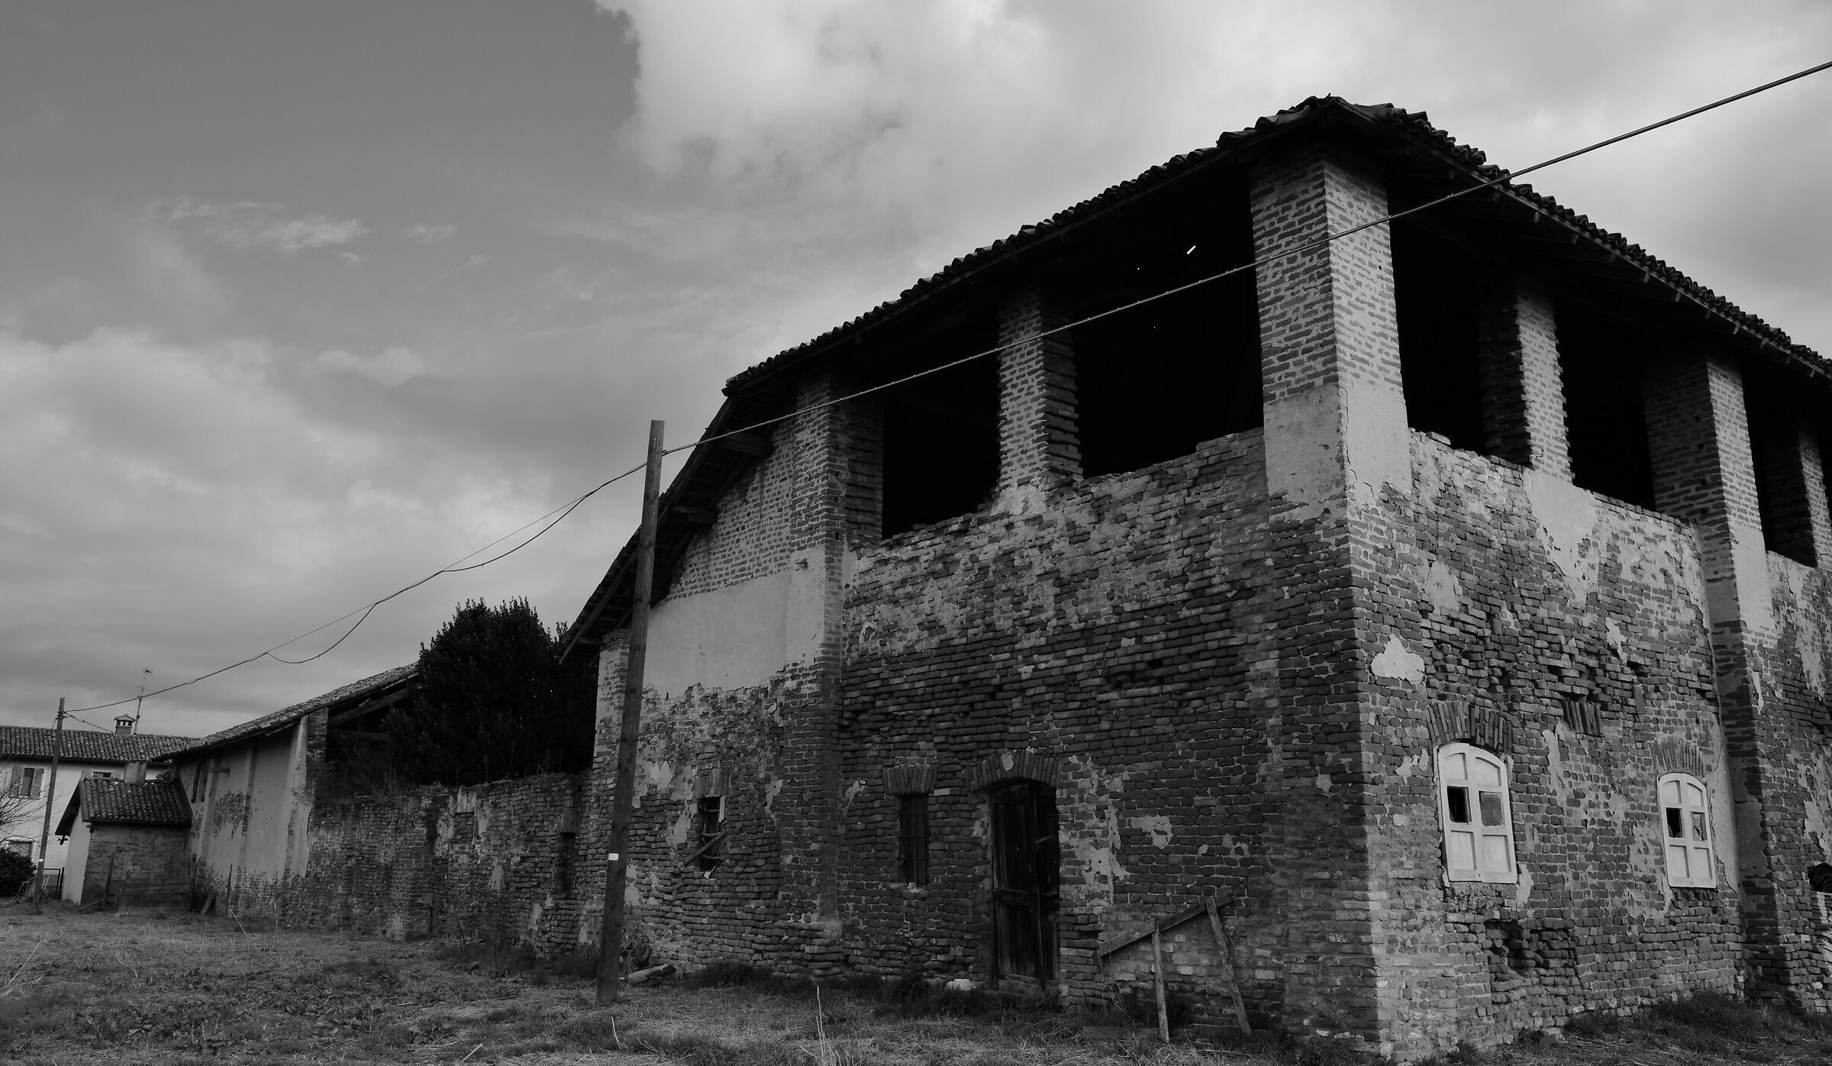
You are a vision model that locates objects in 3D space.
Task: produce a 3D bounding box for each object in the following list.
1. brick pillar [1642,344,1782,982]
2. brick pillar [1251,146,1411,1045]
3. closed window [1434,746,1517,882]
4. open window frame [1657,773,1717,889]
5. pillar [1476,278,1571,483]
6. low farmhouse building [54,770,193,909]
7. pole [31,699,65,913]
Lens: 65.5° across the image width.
[{"bbox_3d":[8.785,1.336,15.423,0.880,6.720,0.700,11,-17,-37],"label":"brick pillar"},{"bbox_3d":[3.393,0.348,11.283,0.880,6.930,0.750,11,-17,-37],"label":"brick pillar"},{"bbox_3d":[4.625,2.317,11.789,1.063,1.135,0.100,11,-17,-37],"label":"closed window"},{"bbox_3d":[8.042,3.103,14.917,1.106,1.183,0.091,12,-18,-38],"label":"open window frame"},{"bbox_3d":[6.274,-1.539,14.792,0.840,2.030,0.476,12,-18,-38],"label":"pillar"},{"bbox_3d":[-20.834,8.119,37.446,2.555,3.325,3.360,12,-18,-38],"label":"low farmhouse building"},{"bbox_3d":[-22.028,6.866,36.239,0.182,5.306,0.182,10,-17,-38],"label":"pole"}]

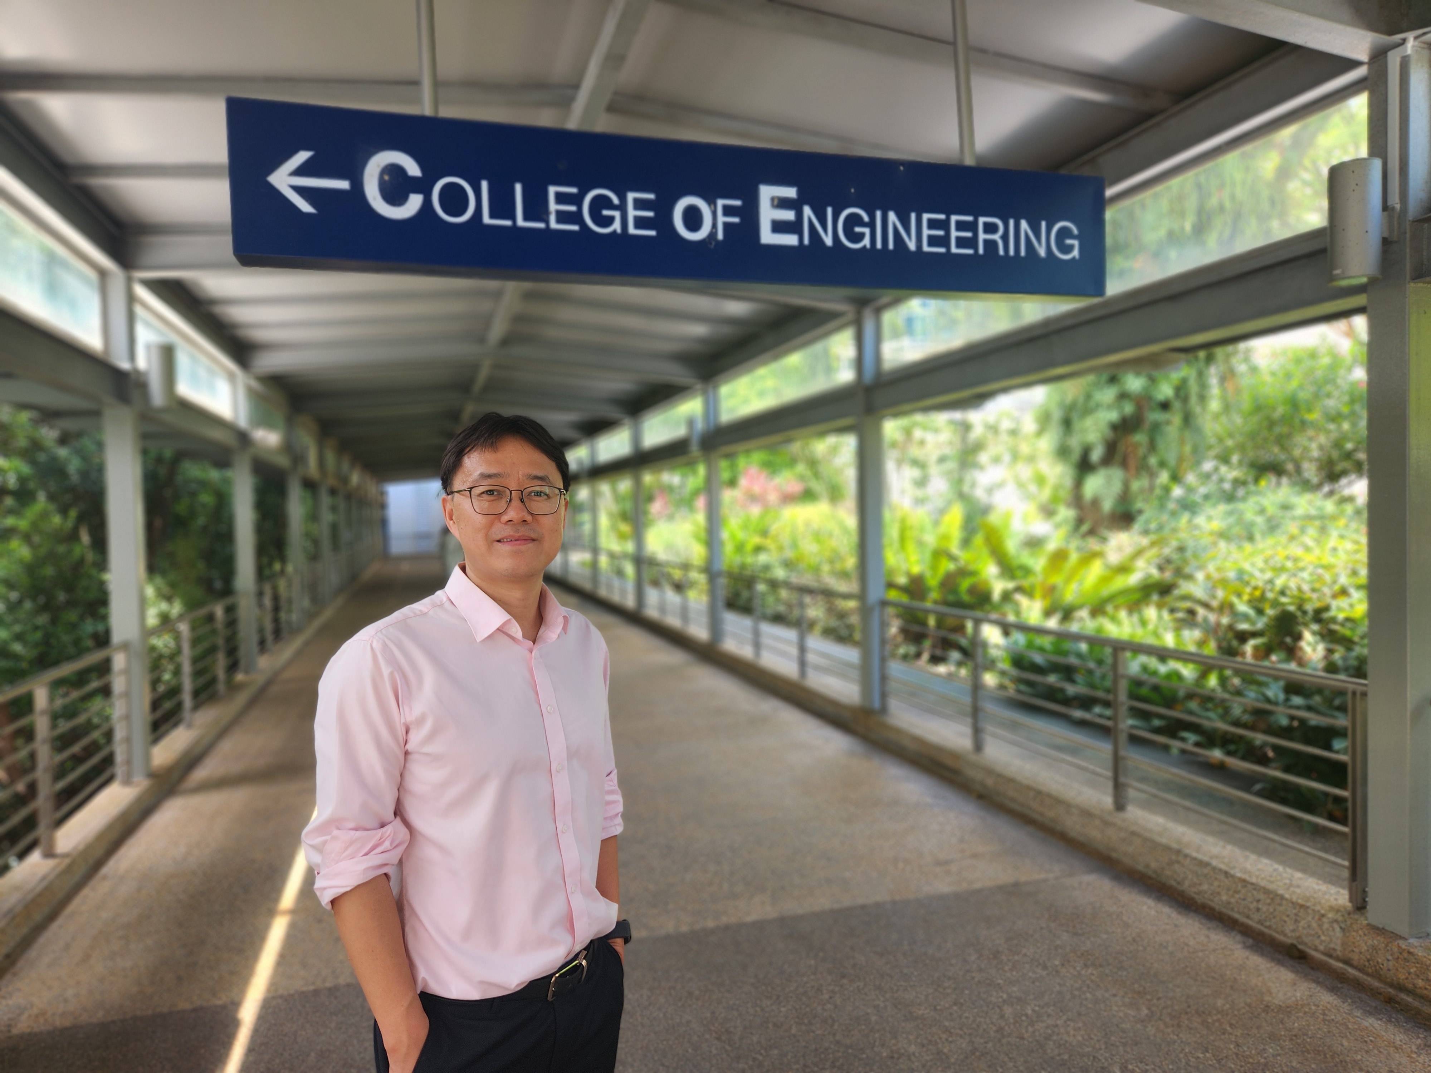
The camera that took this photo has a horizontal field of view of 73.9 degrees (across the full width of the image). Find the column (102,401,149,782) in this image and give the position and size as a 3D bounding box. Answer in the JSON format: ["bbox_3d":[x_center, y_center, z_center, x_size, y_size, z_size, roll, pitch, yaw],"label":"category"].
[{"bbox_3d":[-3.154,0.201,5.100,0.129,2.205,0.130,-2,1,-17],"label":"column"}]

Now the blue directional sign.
[{"bbox_3d":[0.003,-0.779,2.318,2.136,0.322,0.104,-1,1,-16],"label":"blue directional sign"}]

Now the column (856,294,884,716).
[{"bbox_3d":[1.076,-0.181,6.530,0.129,2.739,0.130,-2,1,-17],"label":"column"}]

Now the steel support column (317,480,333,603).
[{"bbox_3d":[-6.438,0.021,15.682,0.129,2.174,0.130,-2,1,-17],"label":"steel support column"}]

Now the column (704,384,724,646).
[{"bbox_3d":[-0.019,-0.246,10.057,0.129,2.739,0.130,-2,1,-17],"label":"column"}]

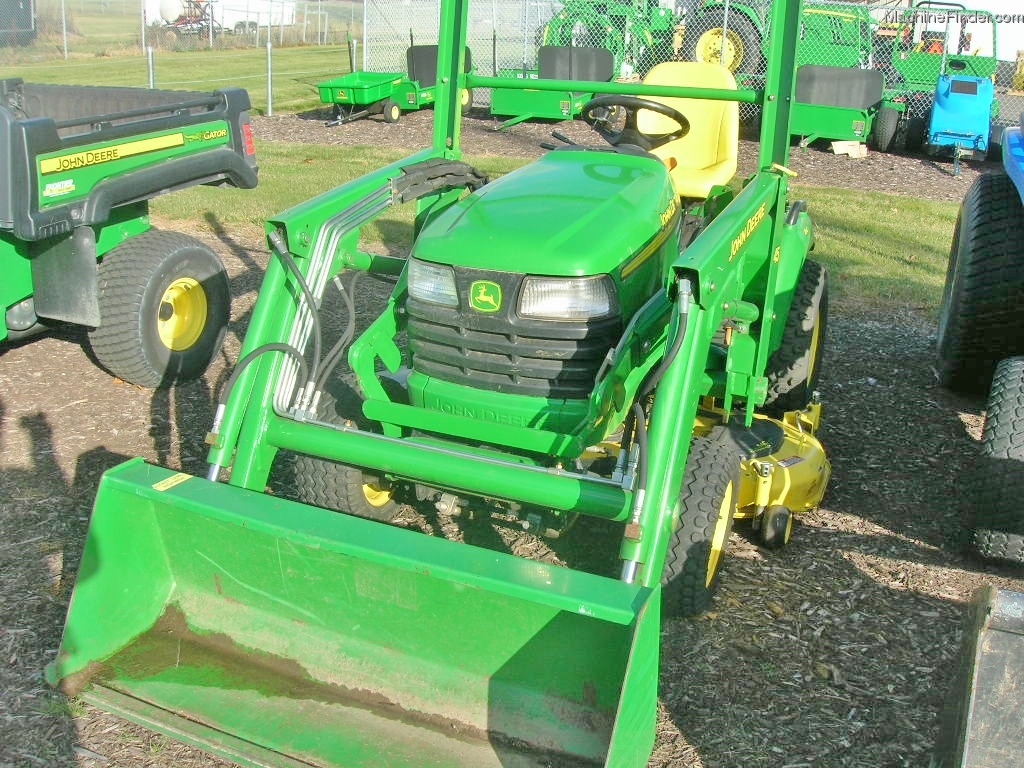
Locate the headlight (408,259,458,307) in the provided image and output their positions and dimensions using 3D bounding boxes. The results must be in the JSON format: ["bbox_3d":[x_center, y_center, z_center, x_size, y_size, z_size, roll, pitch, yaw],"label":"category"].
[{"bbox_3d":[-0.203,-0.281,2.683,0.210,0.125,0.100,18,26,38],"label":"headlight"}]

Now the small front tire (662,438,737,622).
[{"bbox_3d":[0.471,0.377,2.735,0.210,0.460,0.460,9,22,19],"label":"small front tire"}]

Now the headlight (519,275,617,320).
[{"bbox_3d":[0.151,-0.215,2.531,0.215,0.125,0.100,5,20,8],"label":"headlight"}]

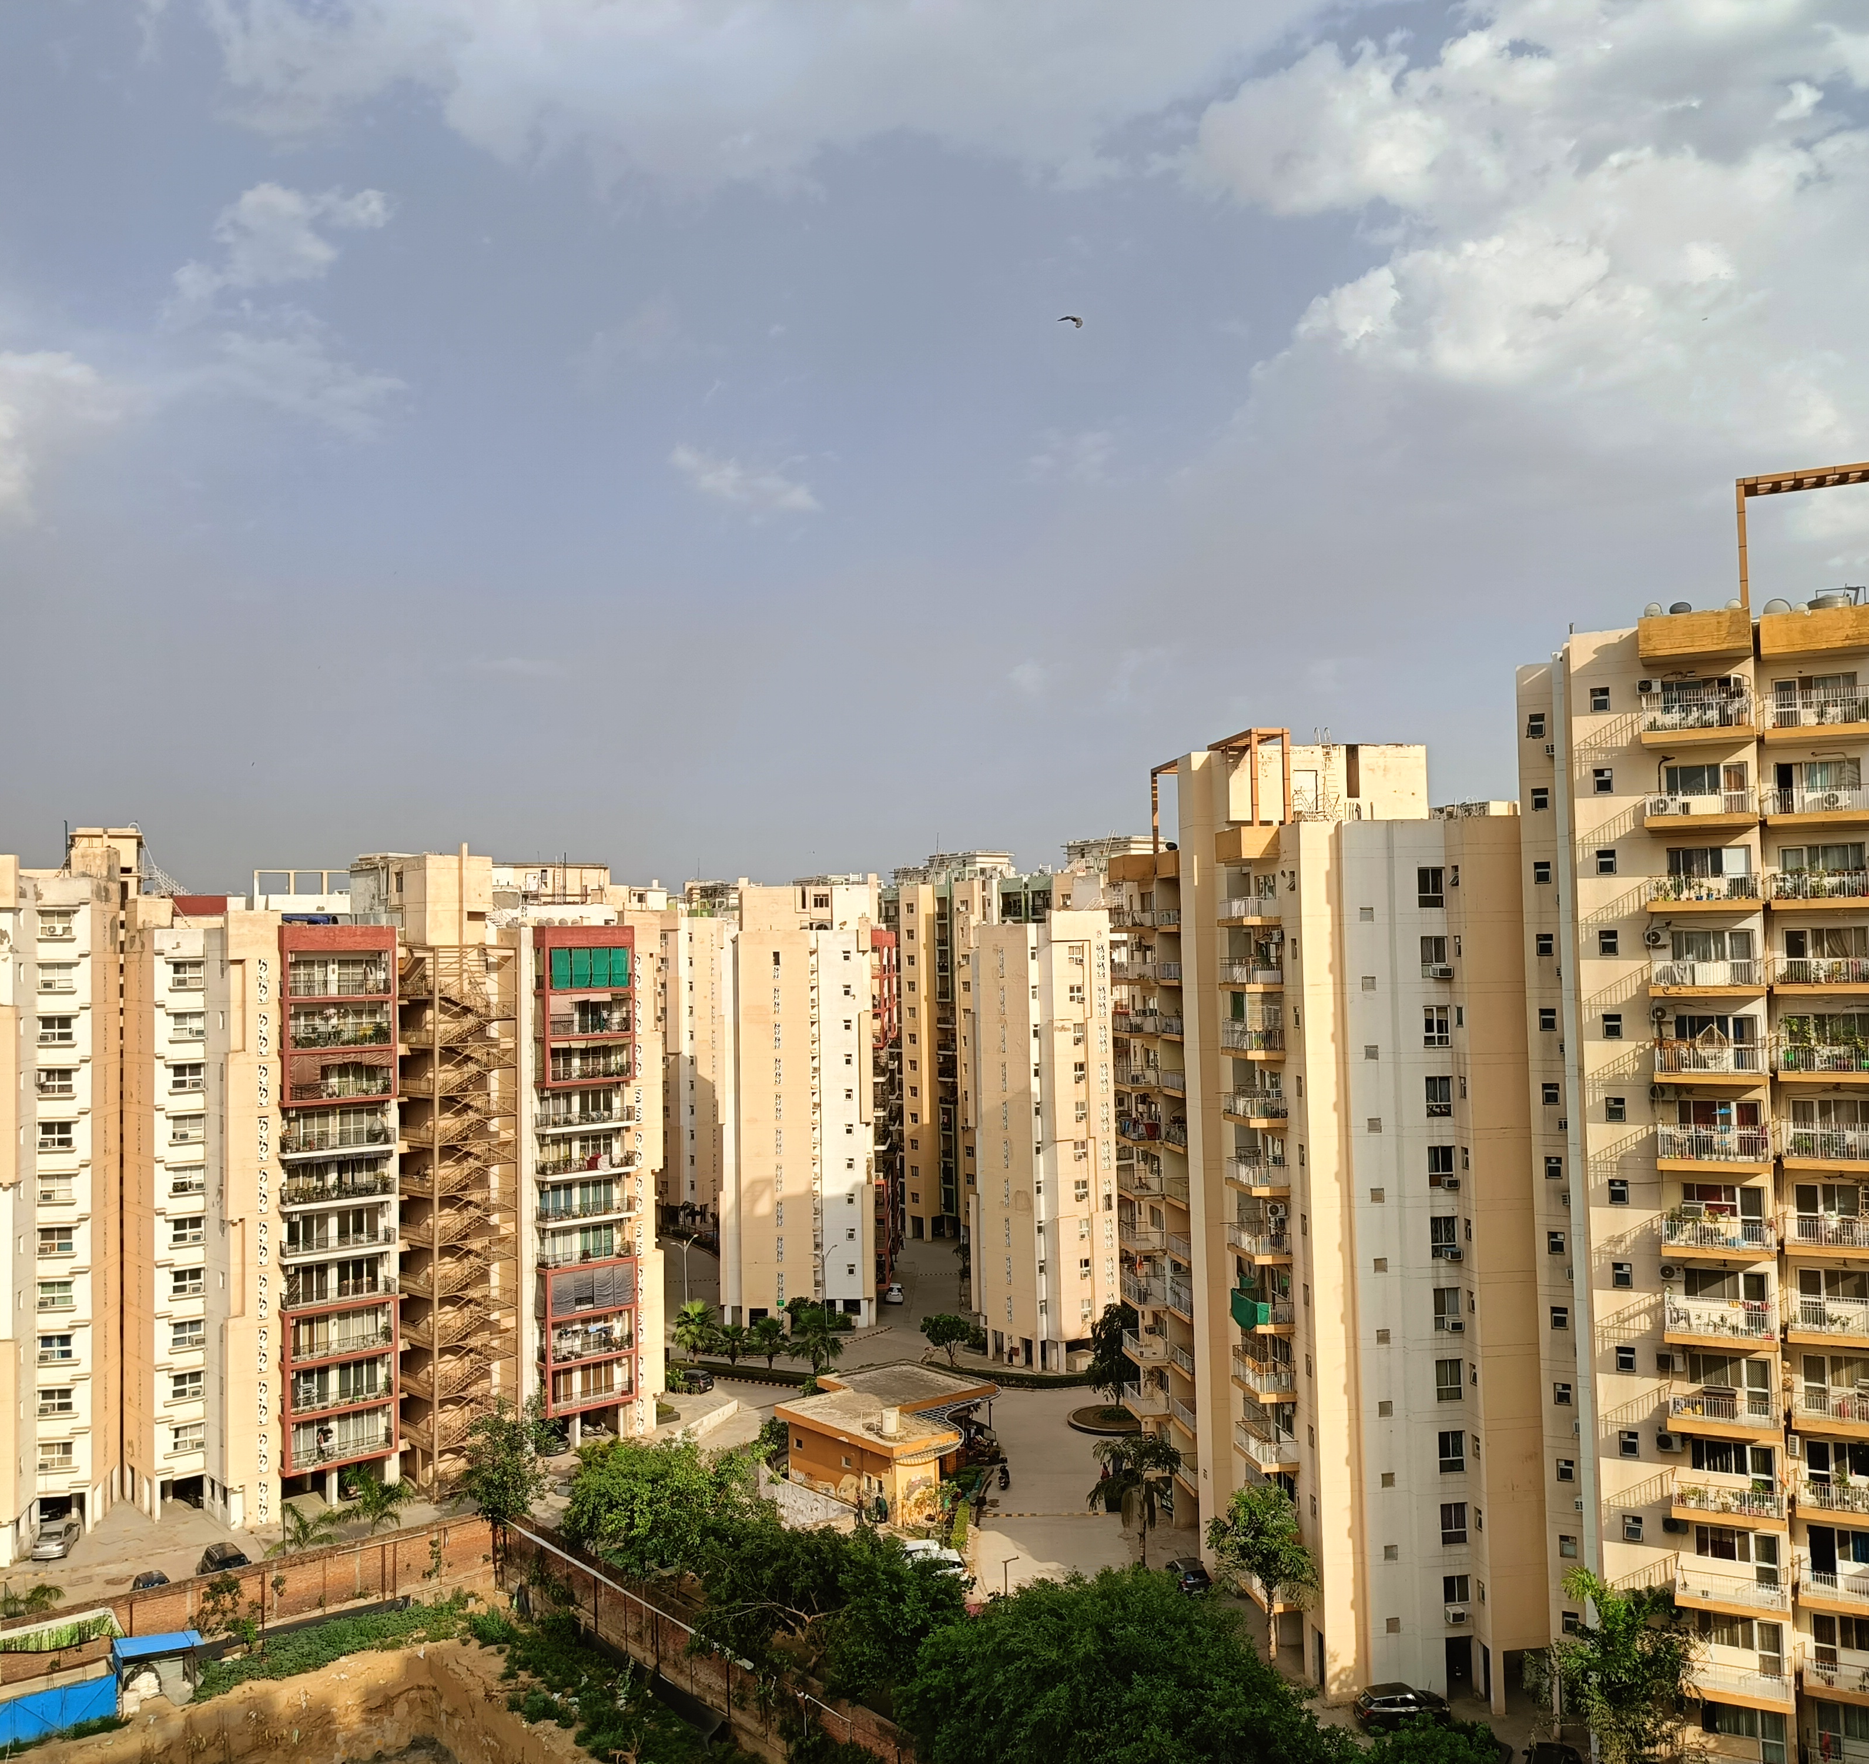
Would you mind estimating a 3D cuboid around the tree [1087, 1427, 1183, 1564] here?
[{"bbox_3d":[10.469,32.368,84.882,5.000,7.430,4.800,-1,-3,0],"label":"tree"}]

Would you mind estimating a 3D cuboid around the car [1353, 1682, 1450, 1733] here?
[{"bbox_3d":[18.900,33.360,65.980,3.750,1.500,1.680,-1,-3,-5],"label":"car"}]

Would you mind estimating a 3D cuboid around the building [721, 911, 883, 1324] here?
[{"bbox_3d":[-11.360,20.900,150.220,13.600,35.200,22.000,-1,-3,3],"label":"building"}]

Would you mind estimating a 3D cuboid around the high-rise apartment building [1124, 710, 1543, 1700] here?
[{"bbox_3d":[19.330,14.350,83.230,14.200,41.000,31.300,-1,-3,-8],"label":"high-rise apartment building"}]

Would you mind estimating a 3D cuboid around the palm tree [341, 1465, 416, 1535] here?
[{"bbox_3d":[-30.557,34.576,89.326,4.100,5.150,4.000,-1,-3,0],"label":"palm tree"}]

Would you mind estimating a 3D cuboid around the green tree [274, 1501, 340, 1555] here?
[{"bbox_3d":[-33.693,35.128,87.297,3.700,3.980,3.600,-1,-3,0],"label":"green tree"}]

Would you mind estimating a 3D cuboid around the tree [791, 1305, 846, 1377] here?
[{"bbox_3d":[-9.022,35.769,126.435,4.200,5.510,4.200,-1,-3,0],"label":"tree"}]

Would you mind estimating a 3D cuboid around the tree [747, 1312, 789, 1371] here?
[{"bbox_3d":[-12.720,35.090,124.380,3.300,4.600,3.300,-1,-3,0],"label":"tree"}]

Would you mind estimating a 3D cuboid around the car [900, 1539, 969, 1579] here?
[{"bbox_3d":[-0.159,35.529,84.824,4.050,1.550,1.780,-1,-3,-8],"label":"car"}]

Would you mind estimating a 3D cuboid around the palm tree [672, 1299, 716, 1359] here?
[{"bbox_3d":[-18.530,35.050,126.260,3.400,5.100,3.400,-1,-3,0],"label":"palm tree"}]

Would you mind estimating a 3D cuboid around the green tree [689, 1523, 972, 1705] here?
[{"bbox_3d":[-4.841,32.724,75.157,12.200,6.400,9.500,-1,-3,0],"label":"green tree"}]

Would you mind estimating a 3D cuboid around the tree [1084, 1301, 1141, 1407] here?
[{"bbox_3d":[12.789,33.550,114.994,4.600,7.920,4.500,-1,-3,0],"label":"tree"}]

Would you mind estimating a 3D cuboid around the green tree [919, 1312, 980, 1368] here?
[{"bbox_3d":[0.971,36.264,128.906,4.200,4.350,4.100,-1,-3,0],"label":"green tree"}]

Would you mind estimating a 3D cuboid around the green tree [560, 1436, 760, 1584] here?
[{"bbox_3d":[-13.630,31.960,83.160,10.000,7.200,8.500,-1,-3,0],"label":"green tree"}]

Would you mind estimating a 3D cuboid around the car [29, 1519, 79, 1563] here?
[{"bbox_3d":[-48.410,35.850,89.730,1.700,1.480,4.300,0,-3,-16],"label":"car"}]

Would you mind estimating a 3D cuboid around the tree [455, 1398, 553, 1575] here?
[{"bbox_3d":[-23.150,31.500,87.480,5.200,8.900,5.000,-1,-3,0],"label":"tree"}]

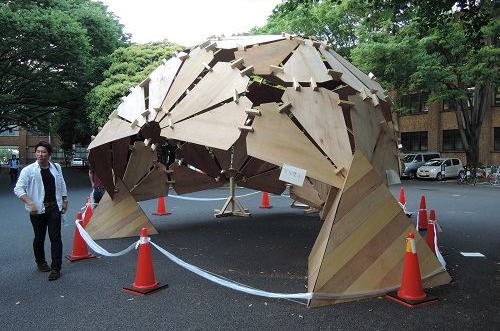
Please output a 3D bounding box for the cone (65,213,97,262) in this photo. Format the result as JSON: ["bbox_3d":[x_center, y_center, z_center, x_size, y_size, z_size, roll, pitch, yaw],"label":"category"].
[{"bbox_3d":[-2.602,1.069,6.190,0.370,0.700,0.370,-1,1,-38],"label":"cone"}]

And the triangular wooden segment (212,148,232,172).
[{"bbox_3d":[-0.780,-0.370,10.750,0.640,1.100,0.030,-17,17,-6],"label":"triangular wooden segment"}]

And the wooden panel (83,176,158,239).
[{"bbox_3d":[-2.571,0.785,7.895,1.470,1.200,0.420,-1,1,-27],"label":"wooden panel"}]

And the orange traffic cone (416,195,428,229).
[{"bbox_3d":[3.663,0.992,8.520,0.370,0.700,0.370,0,1,-6],"label":"orange traffic cone"}]

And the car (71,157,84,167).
[{"bbox_3d":[-30.750,-0.500,72.000,1.700,1.460,4.400,-1,1,-27],"label":"car"}]

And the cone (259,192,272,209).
[{"bbox_3d":[0.486,0.951,12.527,0.370,0.700,0.370,-1,1,3],"label":"cone"}]

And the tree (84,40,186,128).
[{"bbox_3d":[-7.640,-4.400,32.000,10.000,10.900,10.000,0,1,0],"label":"tree"}]

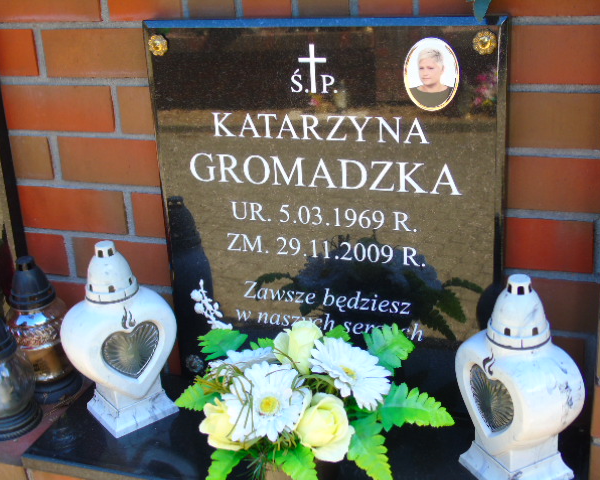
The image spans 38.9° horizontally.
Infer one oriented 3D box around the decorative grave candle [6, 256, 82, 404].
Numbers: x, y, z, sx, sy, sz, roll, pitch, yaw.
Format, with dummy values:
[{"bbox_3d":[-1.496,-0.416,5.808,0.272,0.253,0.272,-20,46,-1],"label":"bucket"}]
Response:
[{"bbox_3d":[-0.398,0.129,1.286,0.112,0.209,0.112,5,21,20],"label":"decorative grave candle"}]

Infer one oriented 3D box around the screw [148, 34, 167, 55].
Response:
[{"bbox_3d":[-0.184,-0.251,1.101,0.028,0.028,0.011,5,21,20],"label":"screw"}]

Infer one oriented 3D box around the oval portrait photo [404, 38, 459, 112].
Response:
[{"bbox_3d":[0.153,-0.192,0.991,0.066,0.086,0.007,5,21,20],"label":"oval portrait photo"}]

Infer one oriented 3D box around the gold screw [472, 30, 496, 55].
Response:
[{"bbox_3d":[0.207,-0.222,0.956,0.028,0.028,0.011,5,21,20],"label":"gold screw"}]

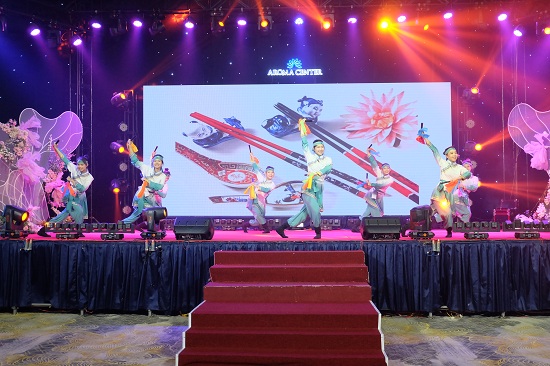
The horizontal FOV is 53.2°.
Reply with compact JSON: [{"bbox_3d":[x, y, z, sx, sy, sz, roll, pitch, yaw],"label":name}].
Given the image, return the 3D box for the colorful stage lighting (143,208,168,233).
[{"bbox_3d":[-1.859,0.633,8.480,0.390,0.480,0.340,-1,-1,18],"label":"colorful stage lighting"}]

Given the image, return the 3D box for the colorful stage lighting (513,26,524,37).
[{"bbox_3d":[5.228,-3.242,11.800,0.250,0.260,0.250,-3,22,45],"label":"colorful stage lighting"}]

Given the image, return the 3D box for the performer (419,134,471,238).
[{"bbox_3d":[2.683,0.032,8.700,0.800,1.750,0.620,1,-3,-25],"label":"performer"}]

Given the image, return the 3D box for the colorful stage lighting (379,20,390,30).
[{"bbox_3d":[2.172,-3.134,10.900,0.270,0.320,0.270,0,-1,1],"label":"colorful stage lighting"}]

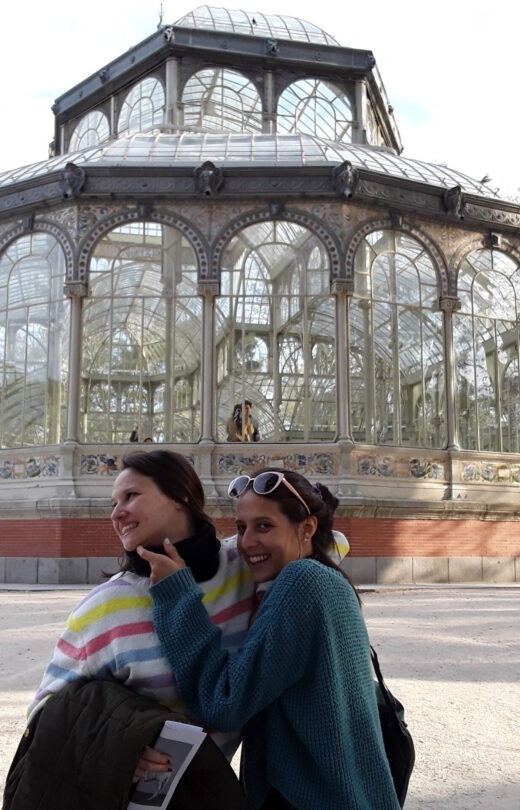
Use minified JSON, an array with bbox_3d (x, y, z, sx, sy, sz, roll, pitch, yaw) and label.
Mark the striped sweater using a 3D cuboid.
[{"bbox_3d":[-0.221,0.549,1.869,0.620,0.560,0.360,-3,-9,20],"label":"striped sweater"}]

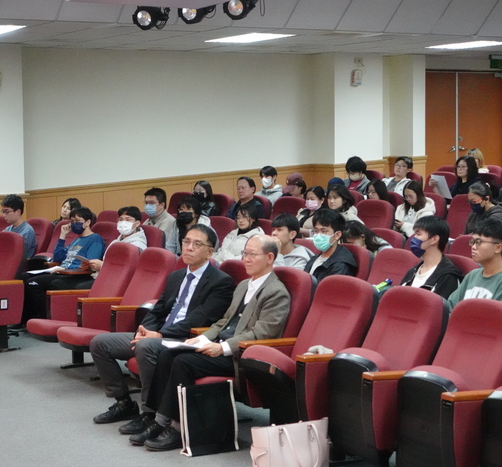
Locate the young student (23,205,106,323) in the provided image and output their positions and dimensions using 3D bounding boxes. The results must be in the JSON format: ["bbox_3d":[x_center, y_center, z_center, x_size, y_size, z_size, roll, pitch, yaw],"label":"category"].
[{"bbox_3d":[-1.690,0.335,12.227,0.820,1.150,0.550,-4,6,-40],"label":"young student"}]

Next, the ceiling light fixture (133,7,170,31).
[{"bbox_3d":[-0.819,-1.777,11.200,0.200,0.220,0.280,2,25,25],"label":"ceiling light fixture"}]

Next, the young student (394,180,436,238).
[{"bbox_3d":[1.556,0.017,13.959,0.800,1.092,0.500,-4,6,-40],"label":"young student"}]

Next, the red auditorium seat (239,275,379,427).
[{"bbox_3d":[0.310,0.741,7.768,0.668,0.978,0.630,-3,5,-30],"label":"red auditorium seat"}]

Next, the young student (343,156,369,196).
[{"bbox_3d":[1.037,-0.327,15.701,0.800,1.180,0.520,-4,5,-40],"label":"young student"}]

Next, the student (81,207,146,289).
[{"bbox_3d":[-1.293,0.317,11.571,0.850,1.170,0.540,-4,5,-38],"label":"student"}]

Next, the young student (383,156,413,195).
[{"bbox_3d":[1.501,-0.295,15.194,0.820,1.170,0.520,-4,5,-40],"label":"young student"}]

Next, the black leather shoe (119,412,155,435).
[{"bbox_3d":[-0.628,1.094,7.955,0.285,0.115,0.105,-3,4,-27],"label":"black leather shoe"}]

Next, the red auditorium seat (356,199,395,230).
[{"bbox_3d":[1.044,0.168,13.190,0.638,0.978,0.630,-4,6,-40],"label":"red auditorium seat"}]

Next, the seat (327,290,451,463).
[{"bbox_3d":[0.637,0.777,7.250,0.638,0.978,0.630,-3,5,-31],"label":"seat"}]

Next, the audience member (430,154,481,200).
[{"bbox_3d":[2.391,-0.296,15.662,0.800,1.172,0.520,-4,6,-40],"label":"audience member"}]

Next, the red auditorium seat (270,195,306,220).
[{"bbox_3d":[0.189,0.119,13.624,0.680,0.960,0.640,-4,5,-38],"label":"red auditorium seat"}]

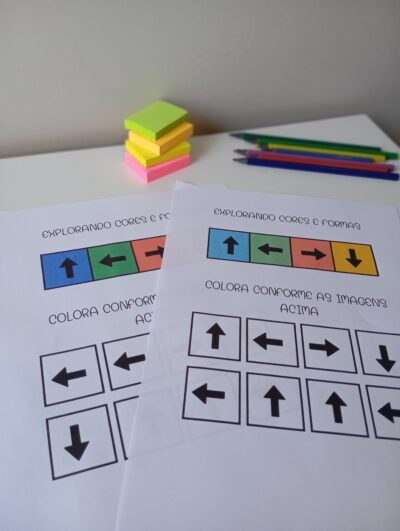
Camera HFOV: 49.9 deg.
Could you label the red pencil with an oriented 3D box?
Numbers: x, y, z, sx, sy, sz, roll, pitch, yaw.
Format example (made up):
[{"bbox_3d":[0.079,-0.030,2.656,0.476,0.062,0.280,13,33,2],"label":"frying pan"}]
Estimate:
[{"bbox_3d":[0.118,-0.106,0.442,0.161,0.008,0.008,6,48,0],"label":"red pencil"}]

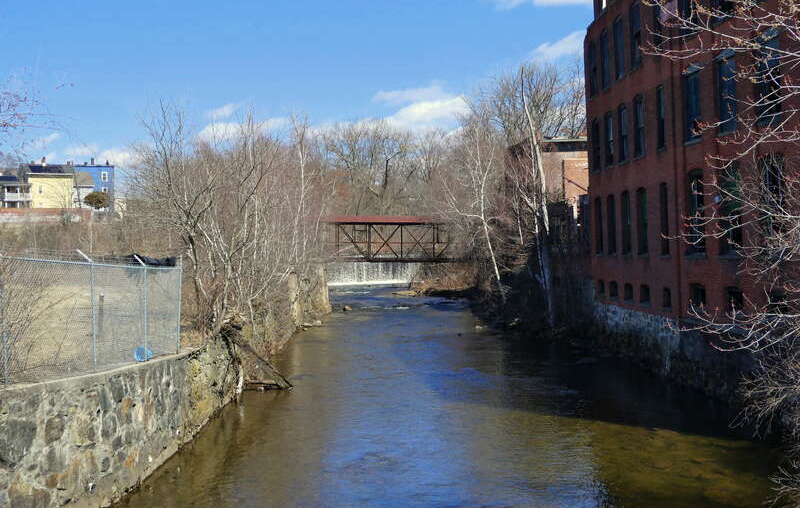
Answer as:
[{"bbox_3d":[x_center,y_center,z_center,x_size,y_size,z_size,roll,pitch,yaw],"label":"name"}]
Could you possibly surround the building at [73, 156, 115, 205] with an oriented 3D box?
[{"bbox_3d":[-58.780,-13.590,177.000,8.600,9.600,10.500,0,0,-19],"label":"building"}]

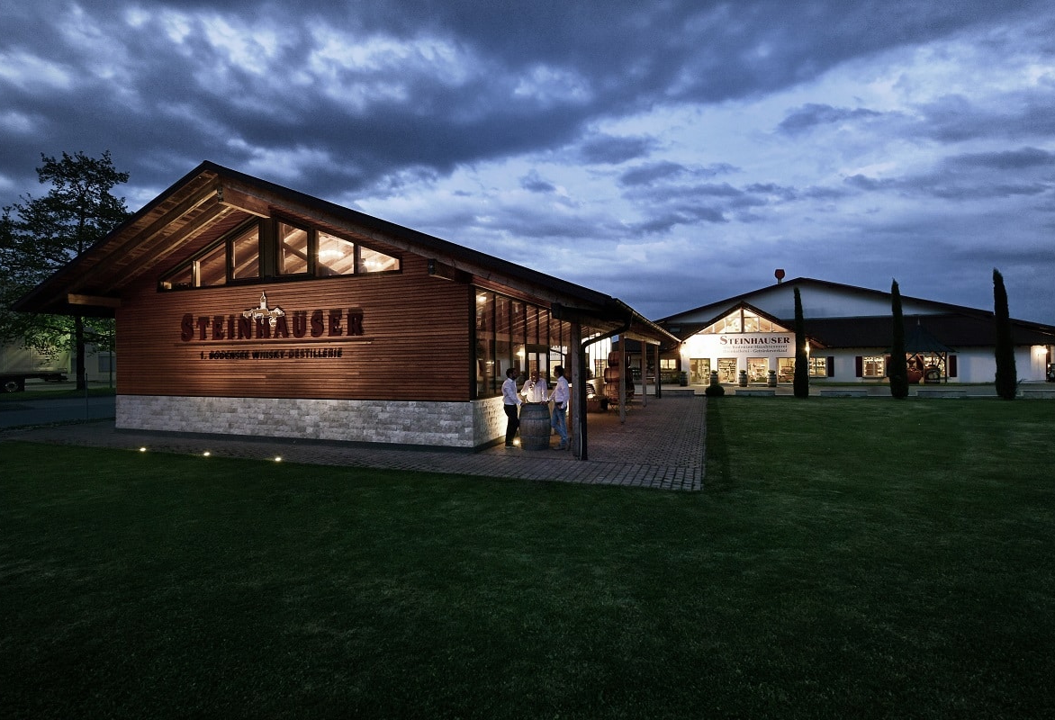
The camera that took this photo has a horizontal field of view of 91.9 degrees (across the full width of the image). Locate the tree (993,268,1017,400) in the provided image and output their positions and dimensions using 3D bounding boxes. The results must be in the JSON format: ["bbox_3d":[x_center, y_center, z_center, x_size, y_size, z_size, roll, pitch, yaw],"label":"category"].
[{"bbox_3d":[21.628,-1.158,23.100,0.900,5.960,0.900,-1,0,17],"label":"tree"}]

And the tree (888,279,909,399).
[{"bbox_3d":[17.704,-0.991,24.300,0.800,5.700,0.800,-1,0,17],"label":"tree"}]

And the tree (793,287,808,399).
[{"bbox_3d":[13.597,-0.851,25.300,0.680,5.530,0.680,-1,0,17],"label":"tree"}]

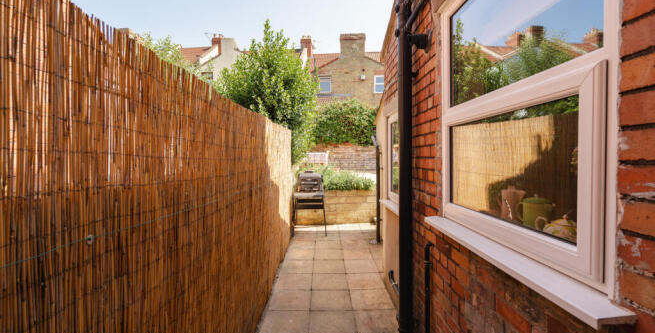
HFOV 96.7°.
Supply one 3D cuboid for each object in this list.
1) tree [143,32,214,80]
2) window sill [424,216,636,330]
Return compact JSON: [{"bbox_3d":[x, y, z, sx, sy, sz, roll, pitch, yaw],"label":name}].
[{"bbox_3d":[-4.500,-1.650,8.700,2.400,4.000,2.300,0,2,0],"label":"tree"},{"bbox_3d":[0.765,0.385,1.360,0.165,0.035,1.250,0,2,-1],"label":"window sill"}]

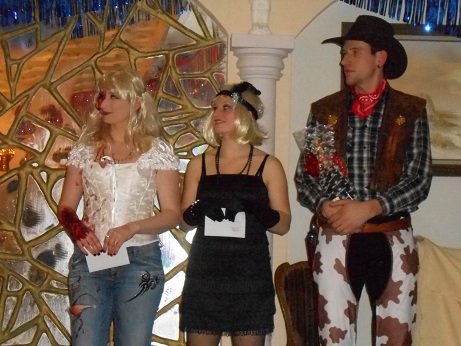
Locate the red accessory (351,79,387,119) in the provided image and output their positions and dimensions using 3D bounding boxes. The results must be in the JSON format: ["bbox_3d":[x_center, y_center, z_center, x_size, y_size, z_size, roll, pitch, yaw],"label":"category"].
[{"bbox_3d":[0.538,-0.289,3.740,0.145,0.160,0.150,1,0,16],"label":"red accessory"}]

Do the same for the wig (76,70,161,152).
[{"bbox_3d":[-0.444,-0.250,3.840,0.300,0.335,0.290,1,0,-42],"label":"wig"}]

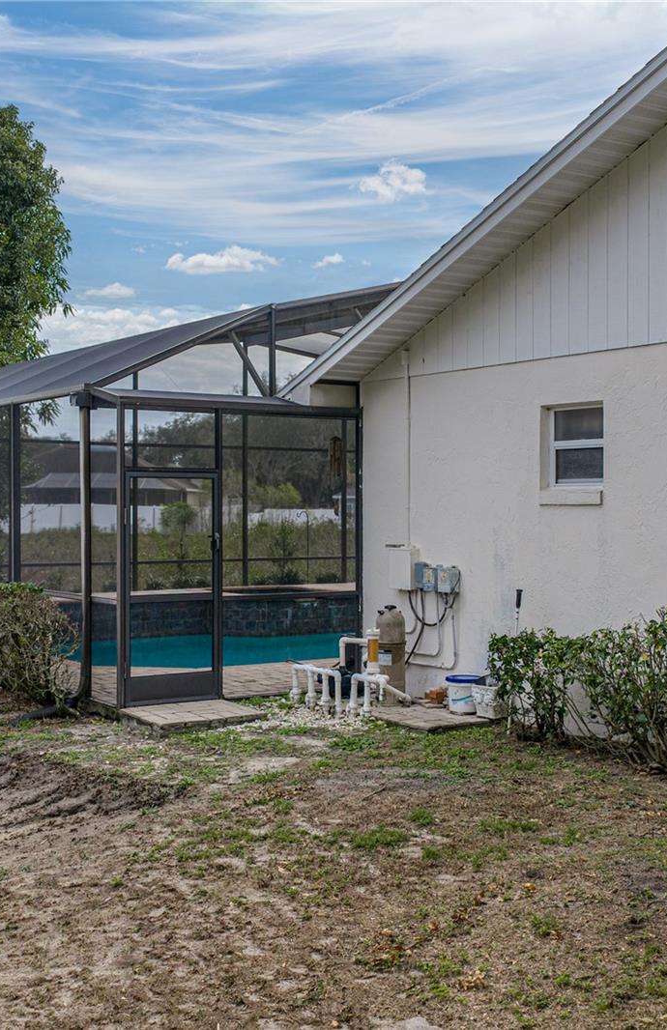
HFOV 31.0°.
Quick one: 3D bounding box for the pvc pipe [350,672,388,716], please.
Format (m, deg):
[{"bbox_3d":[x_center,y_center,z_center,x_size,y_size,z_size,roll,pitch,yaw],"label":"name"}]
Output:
[{"bbox_3d":[0.299,1.551,10.454,0.110,0.370,0.450,-1,1,-37],"label":"pvc pipe"}]

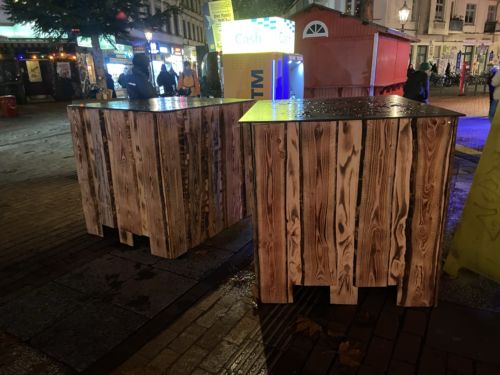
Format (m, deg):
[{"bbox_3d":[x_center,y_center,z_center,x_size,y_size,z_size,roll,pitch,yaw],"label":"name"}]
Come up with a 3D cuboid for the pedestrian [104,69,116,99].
[{"bbox_3d":[-4.750,-3.214,13.092,0.500,1.620,0.350,-7,18,-17],"label":"pedestrian"}]

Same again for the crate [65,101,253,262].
[{"bbox_3d":[-0.734,-0.219,3.571,1.071,1.154,1.258,9,20,31],"label":"crate"}]

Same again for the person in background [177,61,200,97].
[{"bbox_3d":[-1.602,-2.537,10.192,0.580,1.700,0.400,-4,17,-6],"label":"person in background"}]

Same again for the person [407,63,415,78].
[{"bbox_3d":[5.545,-3.462,13.118,0.480,1.620,0.340,5,19,22],"label":"person"}]

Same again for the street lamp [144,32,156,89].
[{"bbox_3d":[-5.440,-6.787,20.875,0.500,3.649,0.500,-2,17,0],"label":"street lamp"}]

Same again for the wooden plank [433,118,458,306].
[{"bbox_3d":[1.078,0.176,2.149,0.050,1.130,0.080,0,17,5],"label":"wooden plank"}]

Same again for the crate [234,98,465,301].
[{"bbox_3d":[0.600,-0.008,2.758,1.145,1.154,1.270,0,17,5],"label":"crate"}]

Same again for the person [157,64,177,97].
[{"bbox_3d":[-2.609,-2.994,11.821,0.540,1.670,0.380,-4,17,-6],"label":"person"}]

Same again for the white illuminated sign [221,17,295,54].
[{"bbox_3d":[0.180,-2.844,7.162,1.063,0.573,0.946,8,20,29],"label":"white illuminated sign"}]

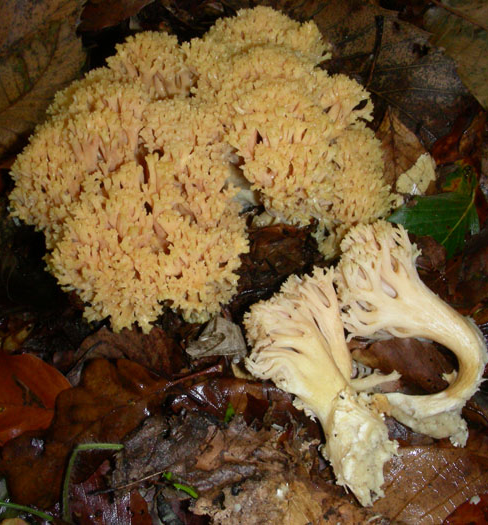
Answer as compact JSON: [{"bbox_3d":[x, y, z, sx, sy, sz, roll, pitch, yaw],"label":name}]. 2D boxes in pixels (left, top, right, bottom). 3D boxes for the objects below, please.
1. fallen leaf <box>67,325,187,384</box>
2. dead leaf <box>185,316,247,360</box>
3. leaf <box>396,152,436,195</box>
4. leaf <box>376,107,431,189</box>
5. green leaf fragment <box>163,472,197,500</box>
[{"bbox_3d":[-0.060,0.047,0.391,0.060,0.015,0.037,-4,58,-2],"label":"fallen leaf"},{"bbox_3d":[-0.014,0.040,0.398,0.032,0.015,0.026,5,58,3],"label":"dead leaf"},{"bbox_3d":[0.105,-0.051,0.455,0.037,0.006,0.020,-38,65,-21],"label":"leaf"},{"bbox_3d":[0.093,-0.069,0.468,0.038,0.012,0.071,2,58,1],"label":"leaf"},{"bbox_3d":[-0.029,0.103,0.358,0.020,0.004,0.003,29,62,17],"label":"green leaf fragment"}]

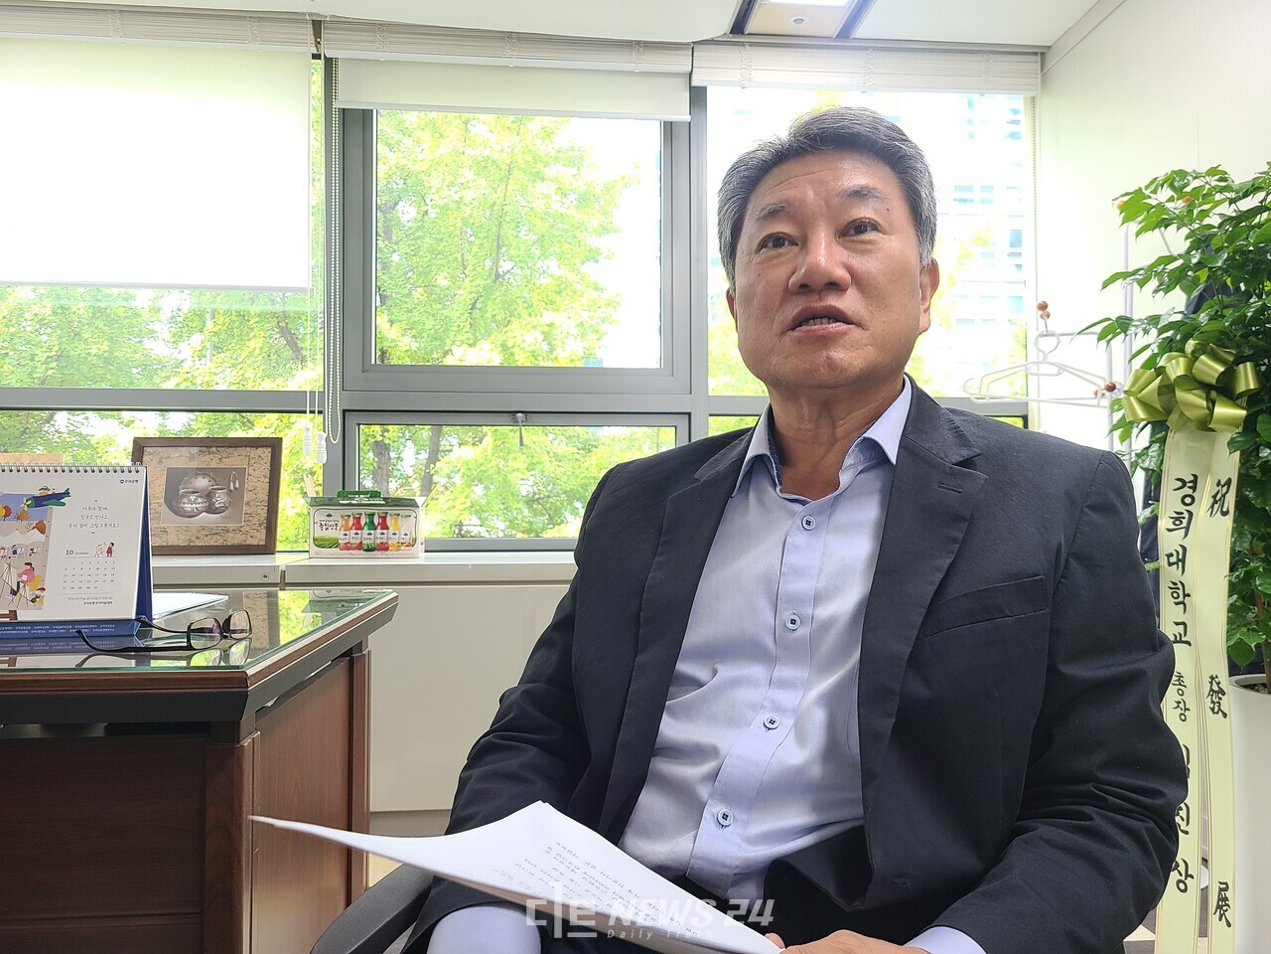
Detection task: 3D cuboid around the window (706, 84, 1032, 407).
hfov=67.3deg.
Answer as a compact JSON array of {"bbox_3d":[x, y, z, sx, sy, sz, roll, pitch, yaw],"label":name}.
[{"bbox_3d":[0.788,-0.795,3.200,1.119,1.084,0.090,0,-2,-5],"label":"window"}]

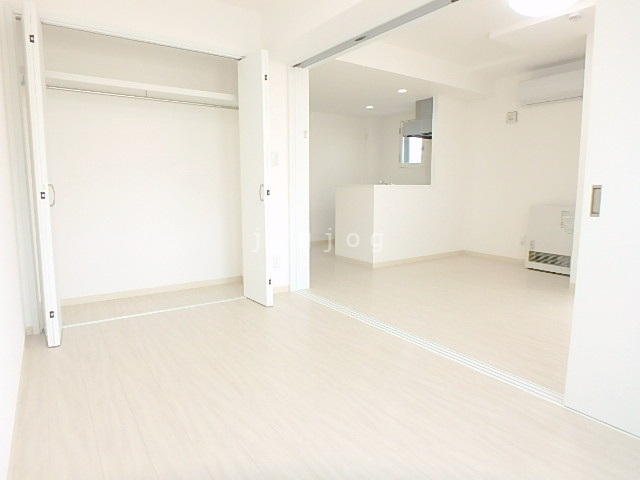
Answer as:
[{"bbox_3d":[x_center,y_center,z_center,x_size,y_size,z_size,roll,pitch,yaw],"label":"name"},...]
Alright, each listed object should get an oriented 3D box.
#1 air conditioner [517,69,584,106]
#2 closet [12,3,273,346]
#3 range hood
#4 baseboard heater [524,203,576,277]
[{"bbox_3d":[2.683,-1.692,4.380,0.250,0.285,0.795,-6,10,-35],"label":"air conditioner"},{"bbox_3d":[-1.318,-0.465,3.101,1.638,2.059,1.007,-4,8,-32],"label":"closet"},{"bbox_3d":[1.625,-1.722,5.585,0.600,0.468,0.600,-6,10,-35],"label":"range hood"},{"bbox_3d":[2.758,-0.003,4.402,0.280,0.752,0.680,-6,10,-35],"label":"baseboard heater"}]

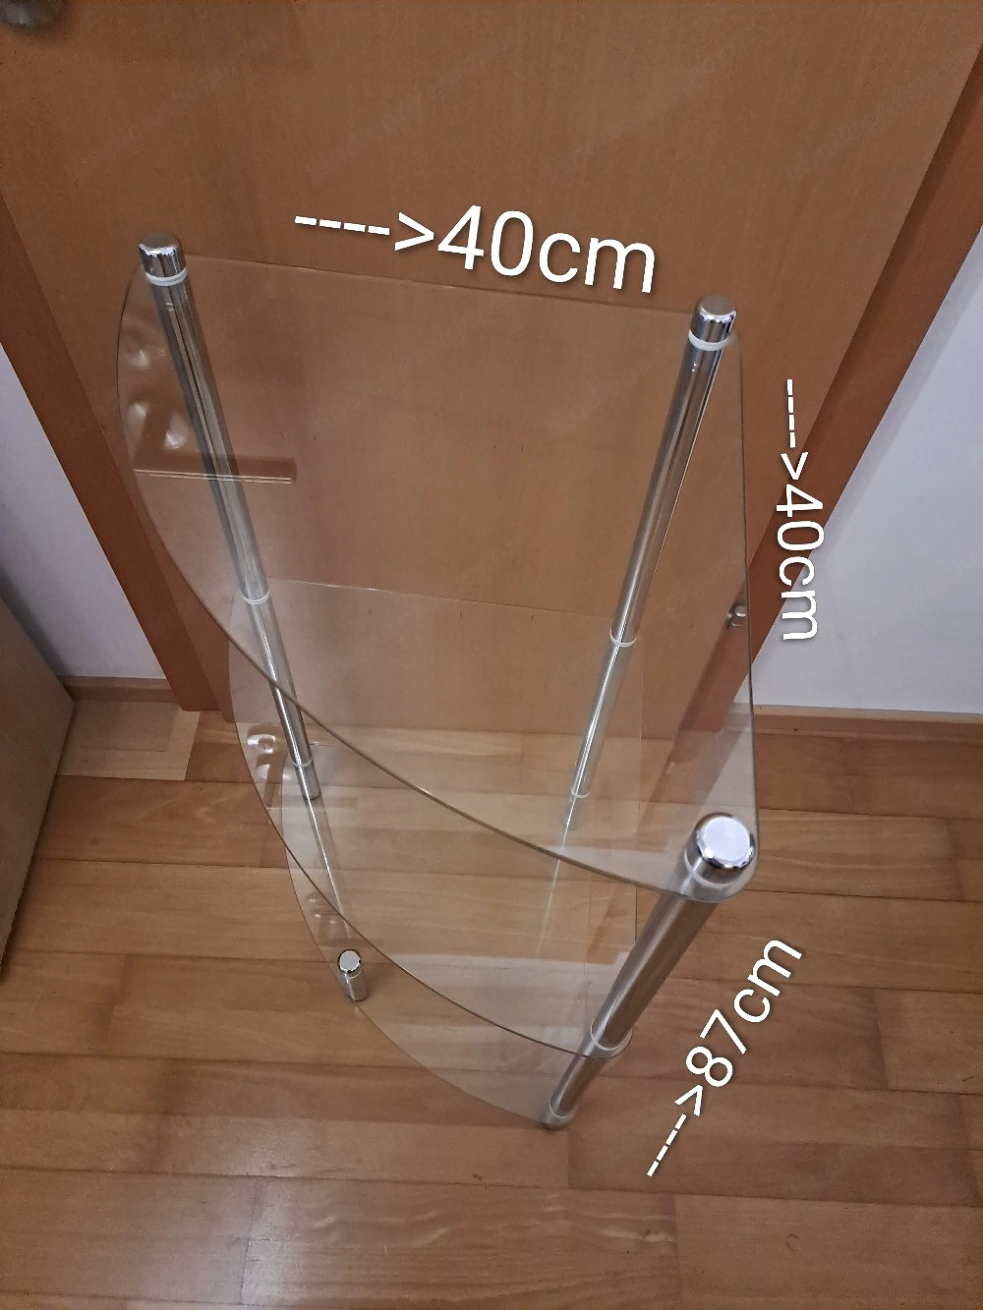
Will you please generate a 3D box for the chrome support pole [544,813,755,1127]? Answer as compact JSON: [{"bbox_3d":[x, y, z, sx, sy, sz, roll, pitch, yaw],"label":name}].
[{"bbox_3d":[0.089,0.320,0.779,0.028,0.860,0.028,7,57,2],"label":"chrome support pole"}]

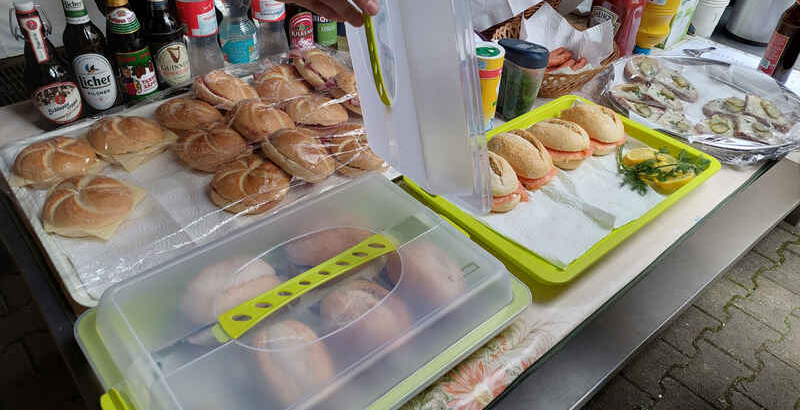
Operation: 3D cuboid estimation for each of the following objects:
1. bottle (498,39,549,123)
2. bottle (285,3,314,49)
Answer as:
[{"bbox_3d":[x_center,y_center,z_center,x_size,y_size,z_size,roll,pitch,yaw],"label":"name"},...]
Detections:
[{"bbox_3d":[0.205,-0.203,0.947,0.050,0.137,0.075,-26,46,-32],"label":"bottle"},{"bbox_3d":[-0.211,-0.449,1.186,0.062,0.229,0.062,-5,36,-8],"label":"bottle"}]

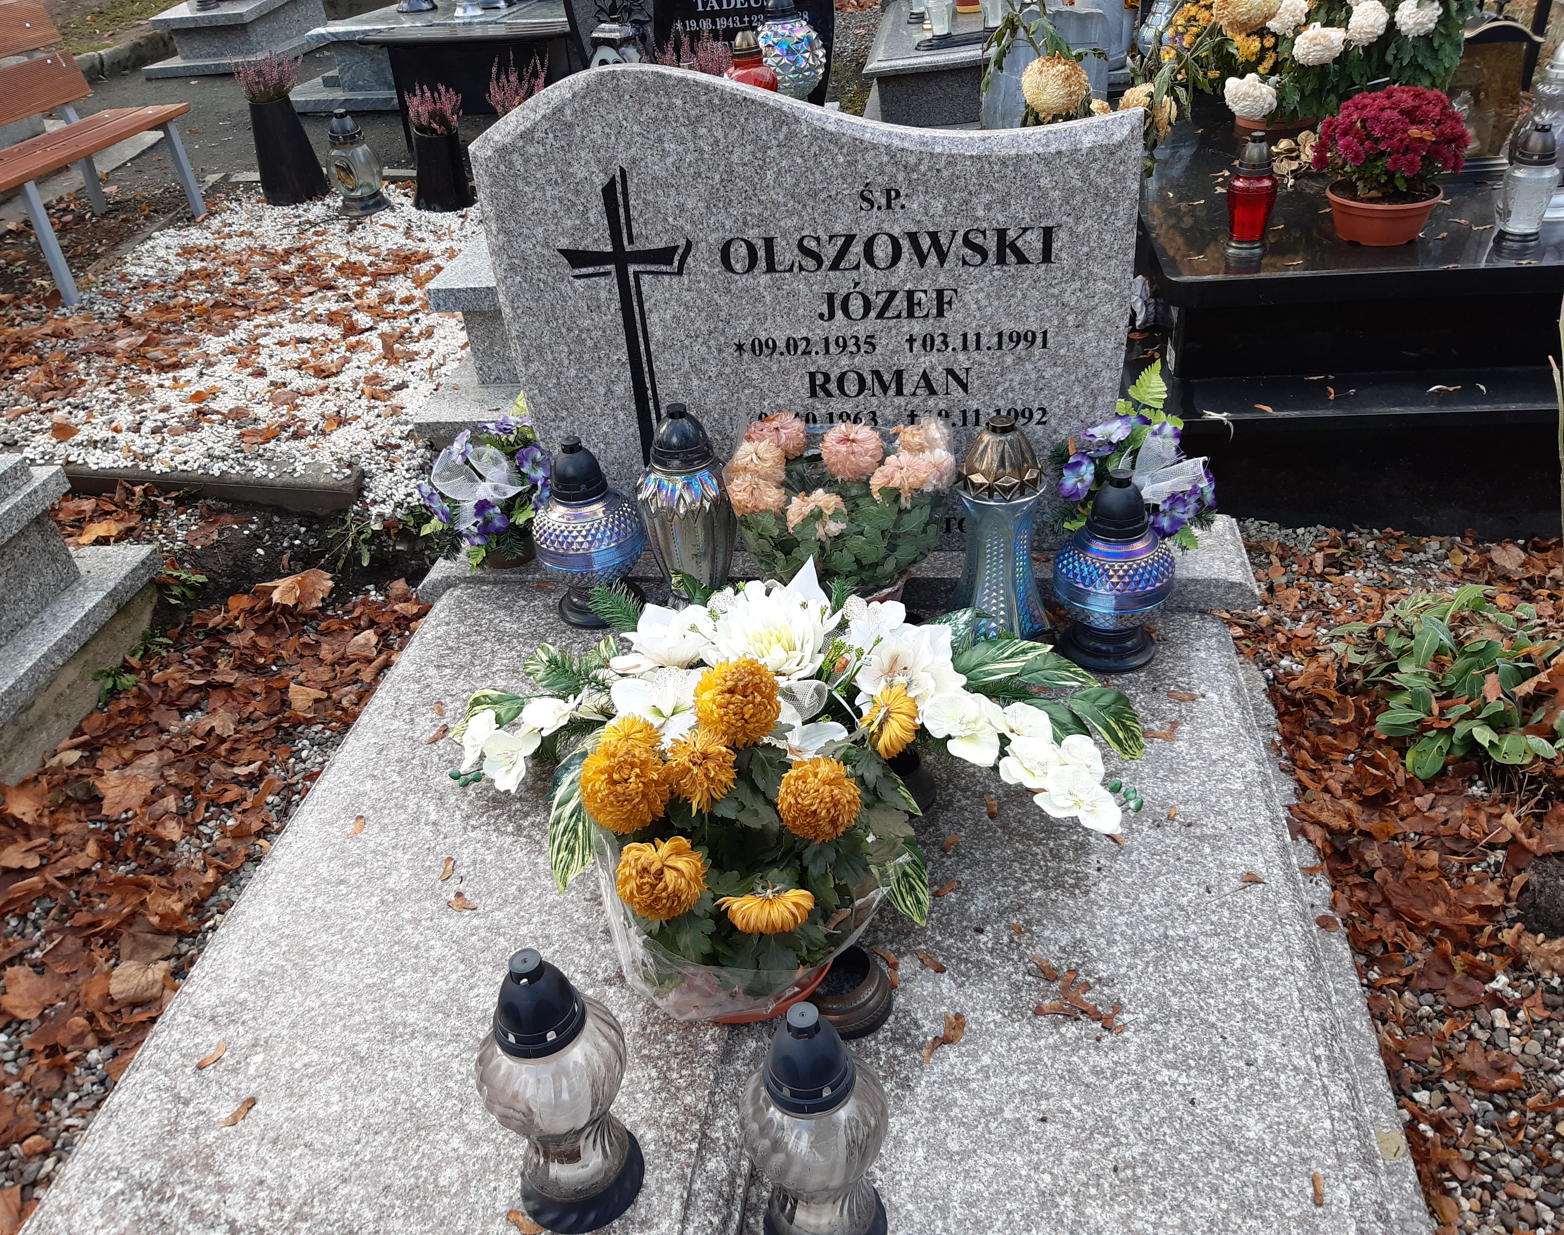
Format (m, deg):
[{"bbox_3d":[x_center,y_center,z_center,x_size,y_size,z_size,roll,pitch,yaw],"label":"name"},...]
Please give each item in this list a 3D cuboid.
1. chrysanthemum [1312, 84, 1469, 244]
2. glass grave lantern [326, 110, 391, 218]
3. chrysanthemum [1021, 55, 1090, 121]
[{"bbox_3d":[1.149,-0.869,2.339,0.285,0.260,0.280,1,34,10],"label":"chrysanthemum"},{"bbox_3d":[-1.680,-1.795,4.836,0.205,0.360,0.205,-1,34,7],"label":"glass grave lantern"},{"bbox_3d":[0.542,-1.049,2.450,0.132,0.122,0.132,1,34,10],"label":"chrysanthemum"}]

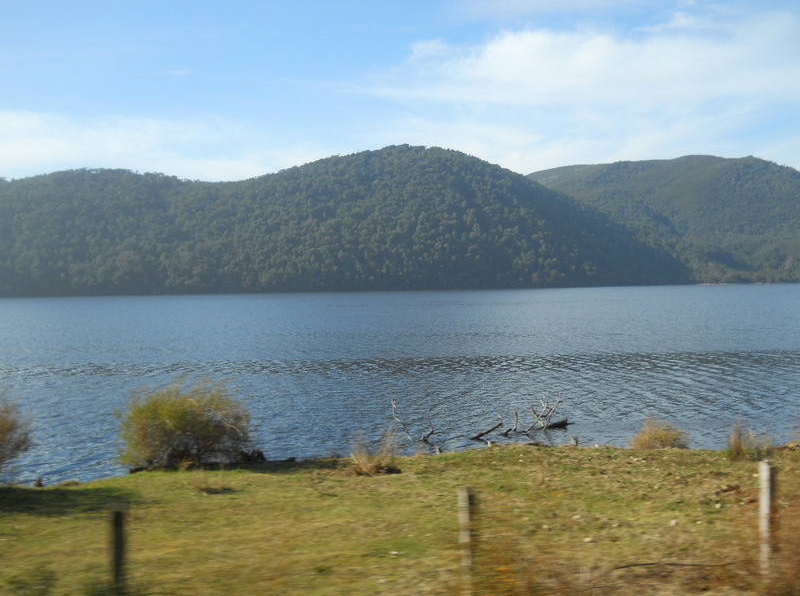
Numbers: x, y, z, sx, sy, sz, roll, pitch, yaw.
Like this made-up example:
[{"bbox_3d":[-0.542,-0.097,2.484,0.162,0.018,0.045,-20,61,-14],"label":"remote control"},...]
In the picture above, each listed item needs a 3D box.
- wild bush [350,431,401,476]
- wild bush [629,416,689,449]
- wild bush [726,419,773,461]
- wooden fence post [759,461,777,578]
[{"bbox_3d":[-0.453,2.882,15.800,0.930,0.820,0.850,-1,1,0],"label":"wild bush"},{"bbox_3d":[5.683,2.979,18.800,1.300,0.720,1.150,-1,1,0],"label":"wild bush"},{"bbox_3d":[6.948,2.823,17.000,0.900,0.820,0.800,-1,1,0],"label":"wild bush"},{"bbox_3d":[3.737,2.254,8.700,0.120,1.200,0.120,-1,1,0],"label":"wooden fence post"}]

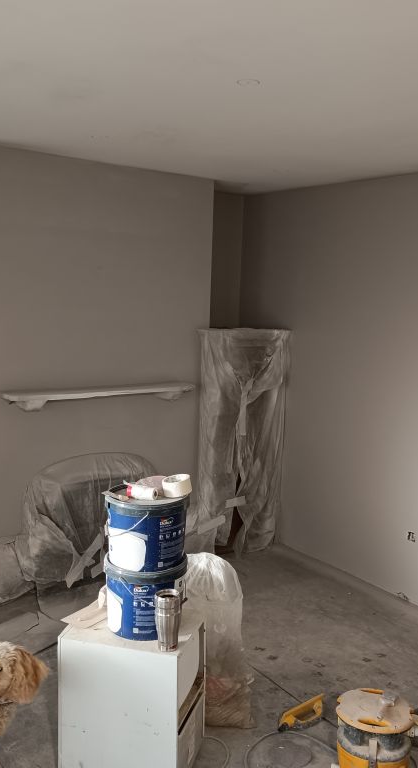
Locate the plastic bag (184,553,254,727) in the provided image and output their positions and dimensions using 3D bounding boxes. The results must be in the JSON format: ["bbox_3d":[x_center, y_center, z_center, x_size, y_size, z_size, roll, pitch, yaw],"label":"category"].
[{"bbox_3d":[0.019,0.990,2.822,0.340,0.645,0.310,2,7,1],"label":"plastic bag"}]

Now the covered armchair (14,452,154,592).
[{"bbox_3d":[-0.594,0.759,4.064,0.910,0.695,0.270,-3,9,-35],"label":"covered armchair"}]

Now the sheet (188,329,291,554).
[{"bbox_3d":[0.136,0.361,4.570,0.710,1.445,0.350,-3,9,-35],"label":"sheet"}]

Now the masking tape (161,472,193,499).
[{"bbox_3d":[-0.113,0.348,2.503,0.100,0.048,0.100,-8,7,-1],"label":"masking tape"}]

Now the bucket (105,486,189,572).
[{"bbox_3d":[-0.221,0.496,2.499,0.292,0.242,0.292,2,7,0],"label":"bucket"}]

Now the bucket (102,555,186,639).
[{"bbox_3d":[-0.228,0.737,2.539,0.292,0.247,0.292,2,7,0],"label":"bucket"}]

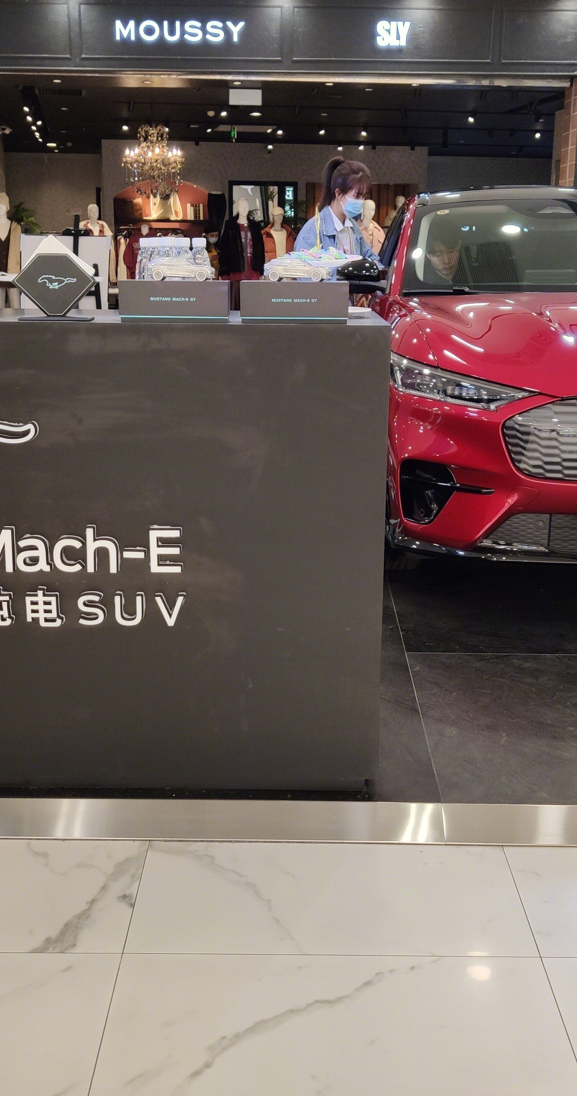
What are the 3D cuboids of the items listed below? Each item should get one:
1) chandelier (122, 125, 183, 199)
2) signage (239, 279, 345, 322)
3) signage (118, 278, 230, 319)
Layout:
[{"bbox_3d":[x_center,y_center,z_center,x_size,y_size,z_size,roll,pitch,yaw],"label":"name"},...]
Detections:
[{"bbox_3d":[-1.431,-4.085,11.637,0.650,0.738,0.650,0,16,0],"label":"chandelier"},{"bbox_3d":[0.014,-0.519,2.321,0.225,0.086,0.060,0,16,0],"label":"signage"},{"bbox_3d":[-0.237,-0.520,2.322,0.231,0.086,0.060,0,16,0],"label":"signage"}]

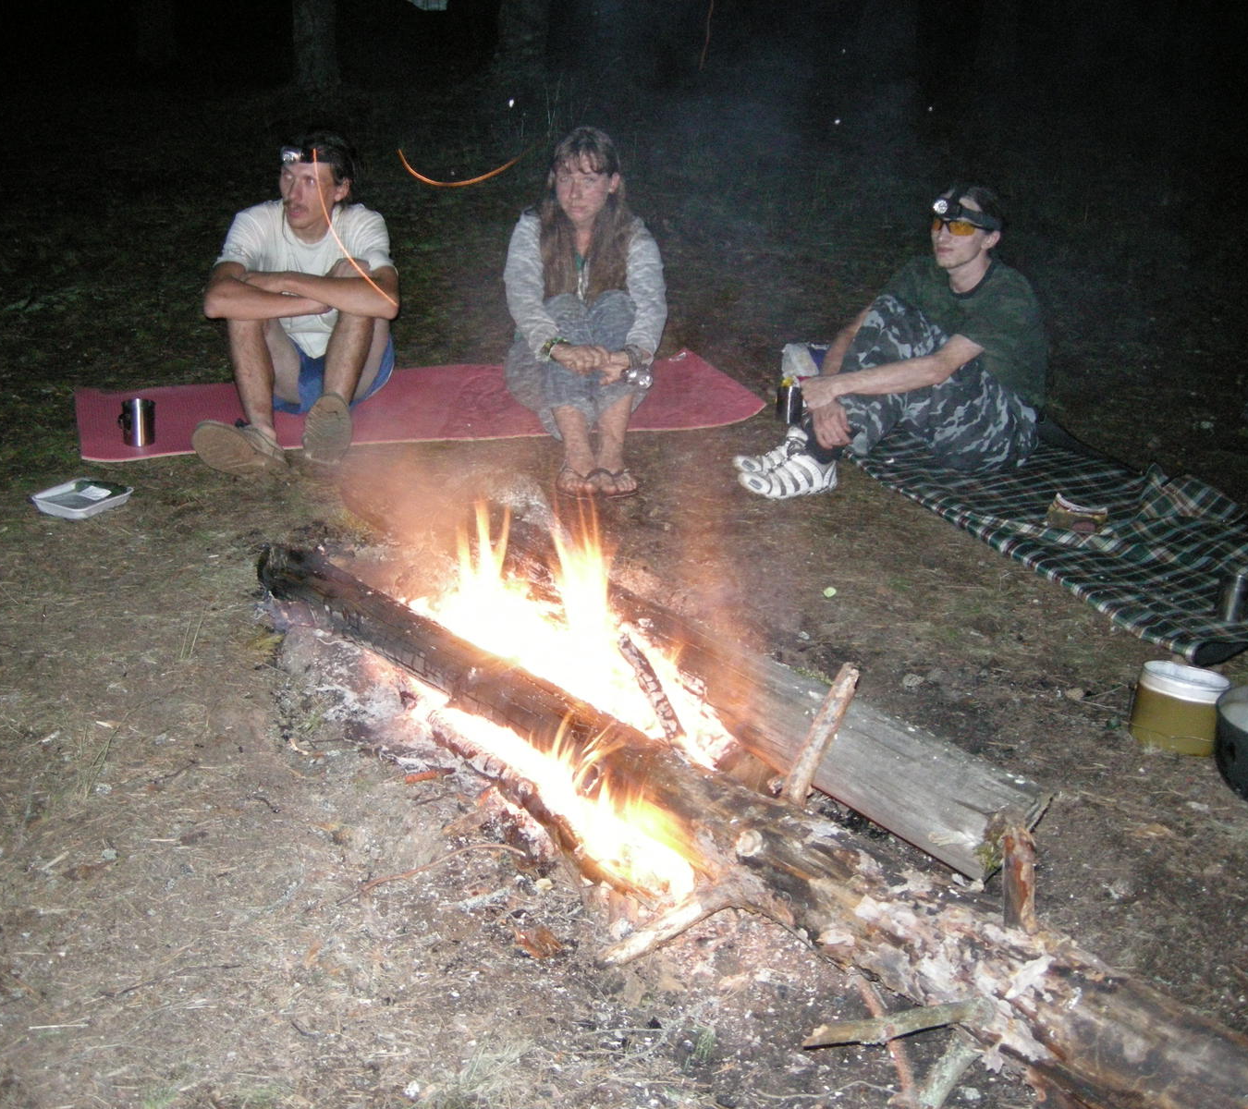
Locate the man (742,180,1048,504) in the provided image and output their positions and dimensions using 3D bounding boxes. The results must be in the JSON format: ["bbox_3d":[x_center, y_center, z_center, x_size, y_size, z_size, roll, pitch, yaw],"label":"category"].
[{"bbox_3d":[0.761,-0.614,4.135,0.920,0.745,0.510,-11,27,-35],"label":"man"}]

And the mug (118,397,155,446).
[{"bbox_3d":[-1.216,-0.330,3.845,0.090,0.104,0.082,-1,22,-14],"label":"mug"}]

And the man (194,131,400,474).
[{"bbox_3d":[-0.803,-0.684,3.976,0.510,0.750,0.820,3,22,-6],"label":"man"}]

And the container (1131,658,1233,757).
[{"bbox_3d":[1.005,0.275,2.772,0.150,0.134,0.100,12,23,19],"label":"container"}]

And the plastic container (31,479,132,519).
[{"bbox_3d":[-1.210,-0.121,3.447,0.138,0.030,0.173,14,23,21],"label":"plastic container"}]

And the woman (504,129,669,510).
[{"bbox_3d":[-0.117,-0.648,3.990,0.440,0.780,0.790,3,22,-5],"label":"woman"}]

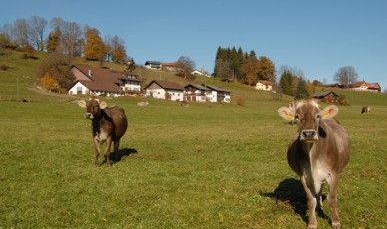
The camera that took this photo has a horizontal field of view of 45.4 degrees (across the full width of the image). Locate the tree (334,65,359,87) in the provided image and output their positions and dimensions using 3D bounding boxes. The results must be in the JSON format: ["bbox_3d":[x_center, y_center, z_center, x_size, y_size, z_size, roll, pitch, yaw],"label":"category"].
[{"bbox_3d":[135.545,-33.222,410.000,21.300,20.400,21.300,1,2,0],"label":"tree"}]

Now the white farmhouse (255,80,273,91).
[{"bbox_3d":[55.229,-22.403,360.000,8.500,7.800,9.500,2,2,41],"label":"white farmhouse"}]

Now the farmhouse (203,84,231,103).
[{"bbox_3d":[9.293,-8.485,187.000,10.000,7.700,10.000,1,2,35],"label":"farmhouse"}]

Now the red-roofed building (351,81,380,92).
[{"bbox_3d":[137.511,-22.385,370.000,23.000,8.200,13.000,0,2,12],"label":"red-roofed building"}]

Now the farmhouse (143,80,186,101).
[{"bbox_3d":[-11.966,-10.070,195.000,10.000,7.900,13.000,2,2,42],"label":"farmhouse"}]

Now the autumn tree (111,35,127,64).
[{"bbox_3d":[-44.047,-37.921,270.000,9.500,16.300,9.500,0,2,-9],"label":"autumn tree"}]

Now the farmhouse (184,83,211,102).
[{"bbox_3d":[1.642,-8.868,190.000,9.000,7.400,9.000,1,2,35],"label":"farmhouse"}]

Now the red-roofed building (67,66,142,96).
[{"bbox_3d":[-36.949,-13.959,190.000,31.000,11.800,16.000,-2,3,-43],"label":"red-roofed building"}]

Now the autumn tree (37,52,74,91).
[{"bbox_3d":[-53.077,-16.538,178.000,14.300,15.200,13.000,-1,2,-17],"label":"autumn tree"}]

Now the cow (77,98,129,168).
[{"bbox_3d":[-2.090,0.400,11.000,0.800,1.480,2.150,1,2,5],"label":"cow"}]

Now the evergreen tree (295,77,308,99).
[{"bbox_3d":[50.173,-11.939,215.000,6.200,10.600,6.200,0,2,13],"label":"evergreen tree"}]

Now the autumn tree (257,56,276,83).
[{"bbox_3d":[57.179,-35.490,365.000,16.600,22.100,16.600,1,2,0],"label":"autumn tree"}]

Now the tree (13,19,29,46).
[{"bbox_3d":[-106.536,-49.419,285.000,9.900,18.200,9.900,1,2,0],"label":"tree"}]

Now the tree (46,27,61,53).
[{"bbox_3d":[-78.652,-41.573,260.000,8.000,14.800,8.000,-1,2,-17],"label":"tree"}]

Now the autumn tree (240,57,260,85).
[{"bbox_3d":[43.723,-32.984,355.000,15.300,21.500,15.300,1,2,0],"label":"autumn tree"}]

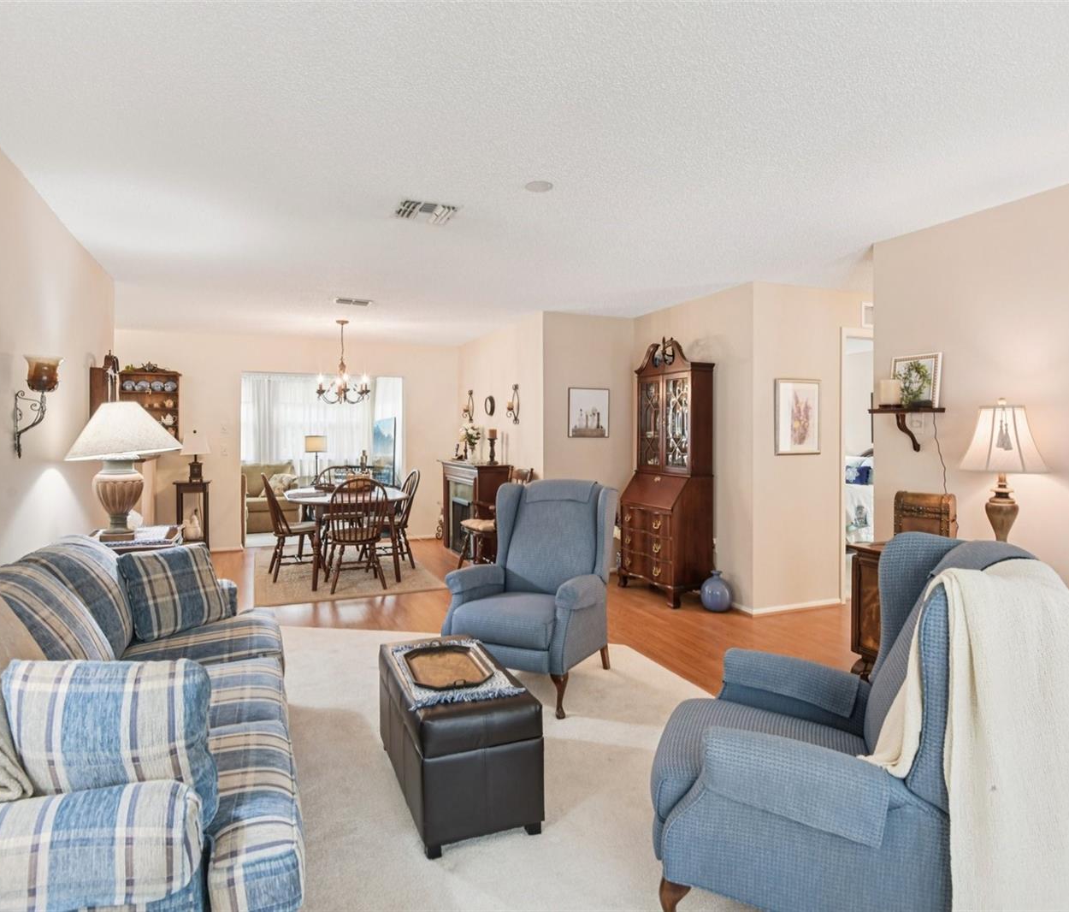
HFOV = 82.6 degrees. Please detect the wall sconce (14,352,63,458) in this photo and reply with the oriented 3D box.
[{"bbox_3d":[-2.040,-0.208,2.502,0.160,0.425,0.130,-1,2,-24],"label":"wall sconce"}]

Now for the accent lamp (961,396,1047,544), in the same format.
[{"bbox_3d":[2.110,0.124,2.740,0.330,0.760,0.330,-1,2,-24],"label":"accent lamp"}]

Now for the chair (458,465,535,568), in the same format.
[{"bbox_3d":[-0.360,0.620,5.700,0.570,1.000,0.550,-1,2,-24],"label":"chair"}]

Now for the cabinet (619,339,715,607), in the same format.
[{"bbox_3d":[1.083,0.093,5.030,0.460,2.110,0.740,-1,2,-24],"label":"cabinet"}]

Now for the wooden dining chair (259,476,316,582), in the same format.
[{"bbox_3d":[-2.277,0.643,5.760,0.560,0.965,0.480,-1,1,-26],"label":"wooden dining chair"}]

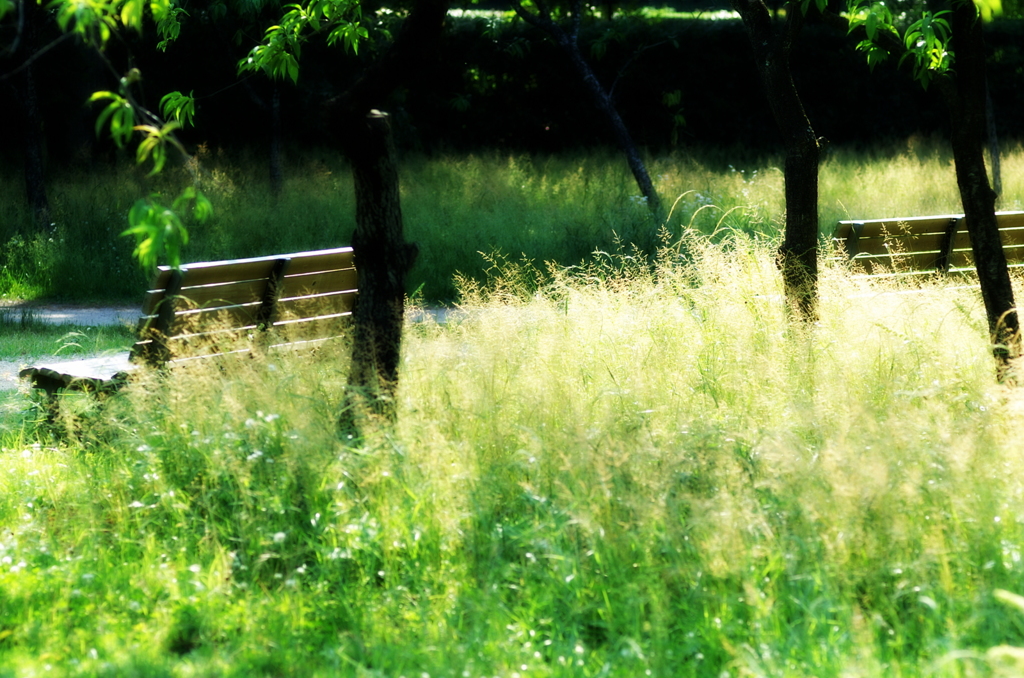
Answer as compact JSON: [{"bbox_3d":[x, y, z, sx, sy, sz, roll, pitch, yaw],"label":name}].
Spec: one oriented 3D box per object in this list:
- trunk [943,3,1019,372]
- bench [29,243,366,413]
[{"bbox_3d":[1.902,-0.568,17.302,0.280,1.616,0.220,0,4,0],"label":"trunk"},{"bbox_3d":[-1.066,0.083,15.548,0.570,0.790,1.940,2,4,23],"label":"bench"}]

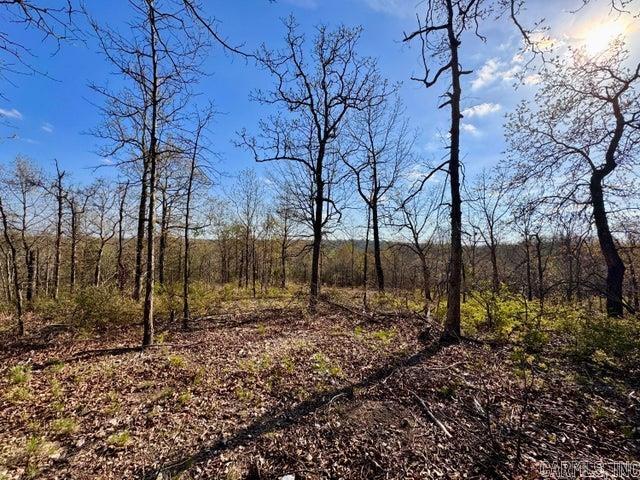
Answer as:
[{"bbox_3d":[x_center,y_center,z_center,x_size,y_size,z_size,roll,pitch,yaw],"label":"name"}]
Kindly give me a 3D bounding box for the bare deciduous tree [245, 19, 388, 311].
[{"bbox_3d":[-0.120,-2.640,9.000,5.200,10.200,4.600,0,0,0],"label":"bare deciduous tree"}]

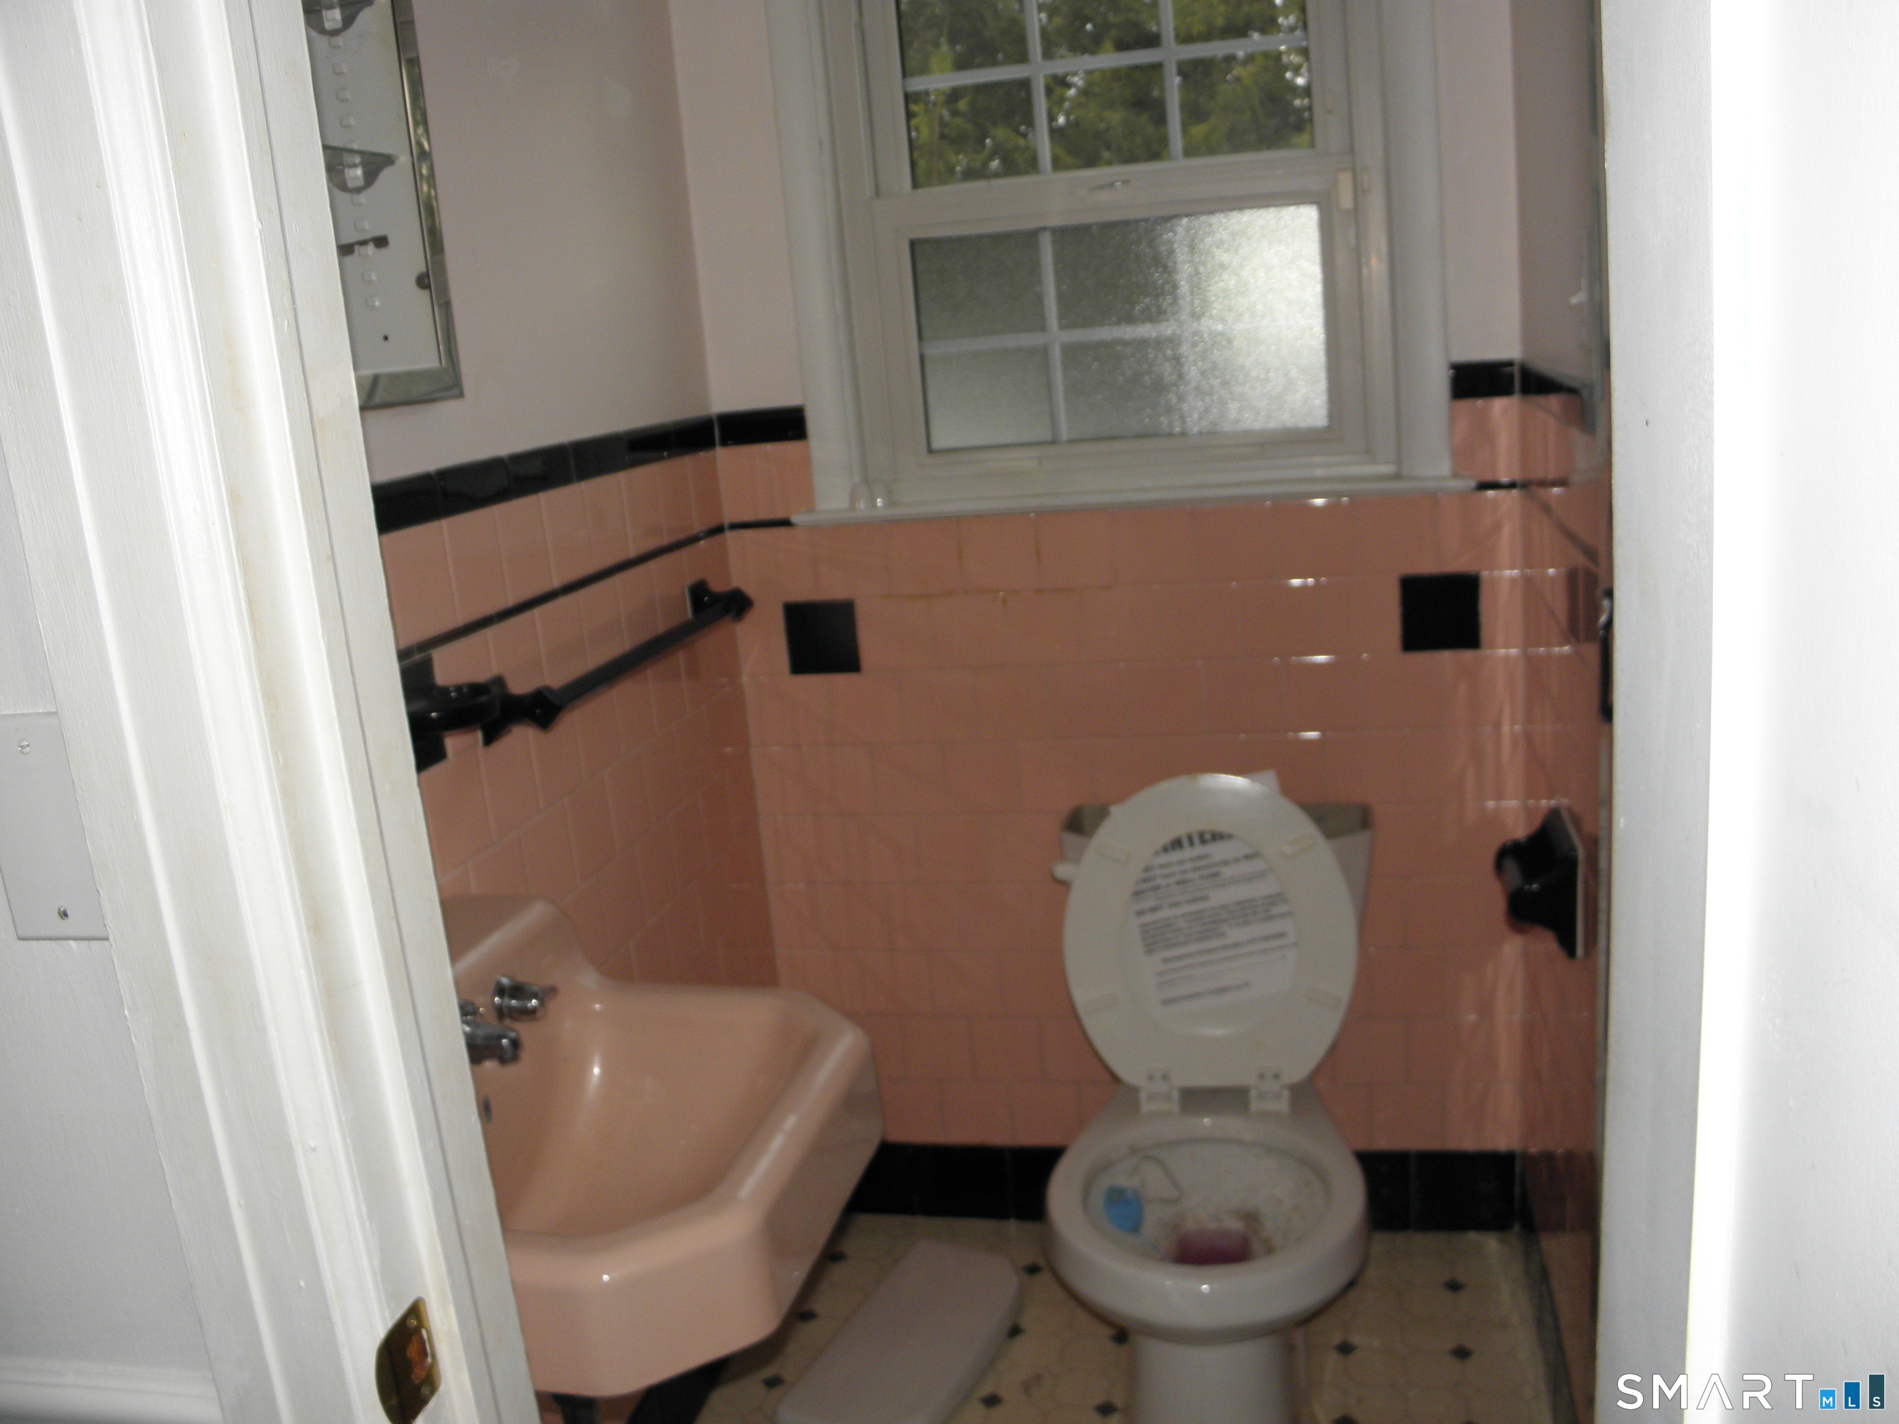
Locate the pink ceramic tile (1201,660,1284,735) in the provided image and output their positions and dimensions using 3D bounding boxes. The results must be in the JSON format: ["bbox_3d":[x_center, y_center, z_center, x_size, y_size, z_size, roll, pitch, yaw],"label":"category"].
[{"bbox_3d":[0.417,-0.022,2.181,0.108,0.108,0.010,-2,14,11],"label":"pink ceramic tile"}]

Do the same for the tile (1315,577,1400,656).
[{"bbox_3d":[0.564,-0.135,2.110,0.108,0.108,0.009,-2,14,13],"label":"tile"}]

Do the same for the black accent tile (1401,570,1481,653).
[{"bbox_3d":[0.665,-0.138,2.079,0.107,0.107,0.010,-2,14,13],"label":"black accent tile"}]

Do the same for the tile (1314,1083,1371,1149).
[{"bbox_3d":[0.577,0.608,2.300,0.108,0.108,0.009,-2,14,13],"label":"tile"}]

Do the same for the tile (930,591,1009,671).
[{"bbox_3d":[0.030,-0.117,2.230,0.108,0.108,0.012,-2,14,13],"label":"tile"}]

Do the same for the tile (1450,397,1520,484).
[{"bbox_3d":[0.691,-0.356,2.007,0.097,0.108,0.009,-2,14,12],"label":"tile"}]

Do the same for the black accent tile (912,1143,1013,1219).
[{"bbox_3d":[0.022,0.742,2.442,0.155,0.128,0.010,-2,14,13],"label":"black accent tile"}]

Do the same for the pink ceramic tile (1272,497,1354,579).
[{"bbox_3d":[0.499,-0.240,2.109,0.108,0.108,0.010,-2,14,11],"label":"pink ceramic tile"}]

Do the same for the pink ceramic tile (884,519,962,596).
[{"bbox_3d":[-0.033,-0.219,2.217,0.108,0.108,0.009,-2,14,13],"label":"pink ceramic tile"}]

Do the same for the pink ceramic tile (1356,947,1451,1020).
[{"bbox_3d":[0.665,0.393,2.225,0.108,0.108,0.009,-2,14,13],"label":"pink ceramic tile"}]

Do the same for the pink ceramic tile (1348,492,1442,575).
[{"bbox_3d":[0.607,-0.244,2.071,0.108,0.108,0.012,-2,14,13],"label":"pink ceramic tile"}]

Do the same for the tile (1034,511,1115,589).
[{"bbox_3d":[0.179,-0.226,2.160,0.107,0.107,0.010,-2,14,13],"label":"tile"}]

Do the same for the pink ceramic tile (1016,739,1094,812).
[{"bbox_3d":[0.157,0.090,2.258,0.108,0.108,0.010,-2,14,11],"label":"pink ceramic tile"}]

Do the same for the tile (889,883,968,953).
[{"bbox_3d":[-0.039,0.312,2.356,0.108,0.108,0.009,-2,14,13],"label":"tile"}]

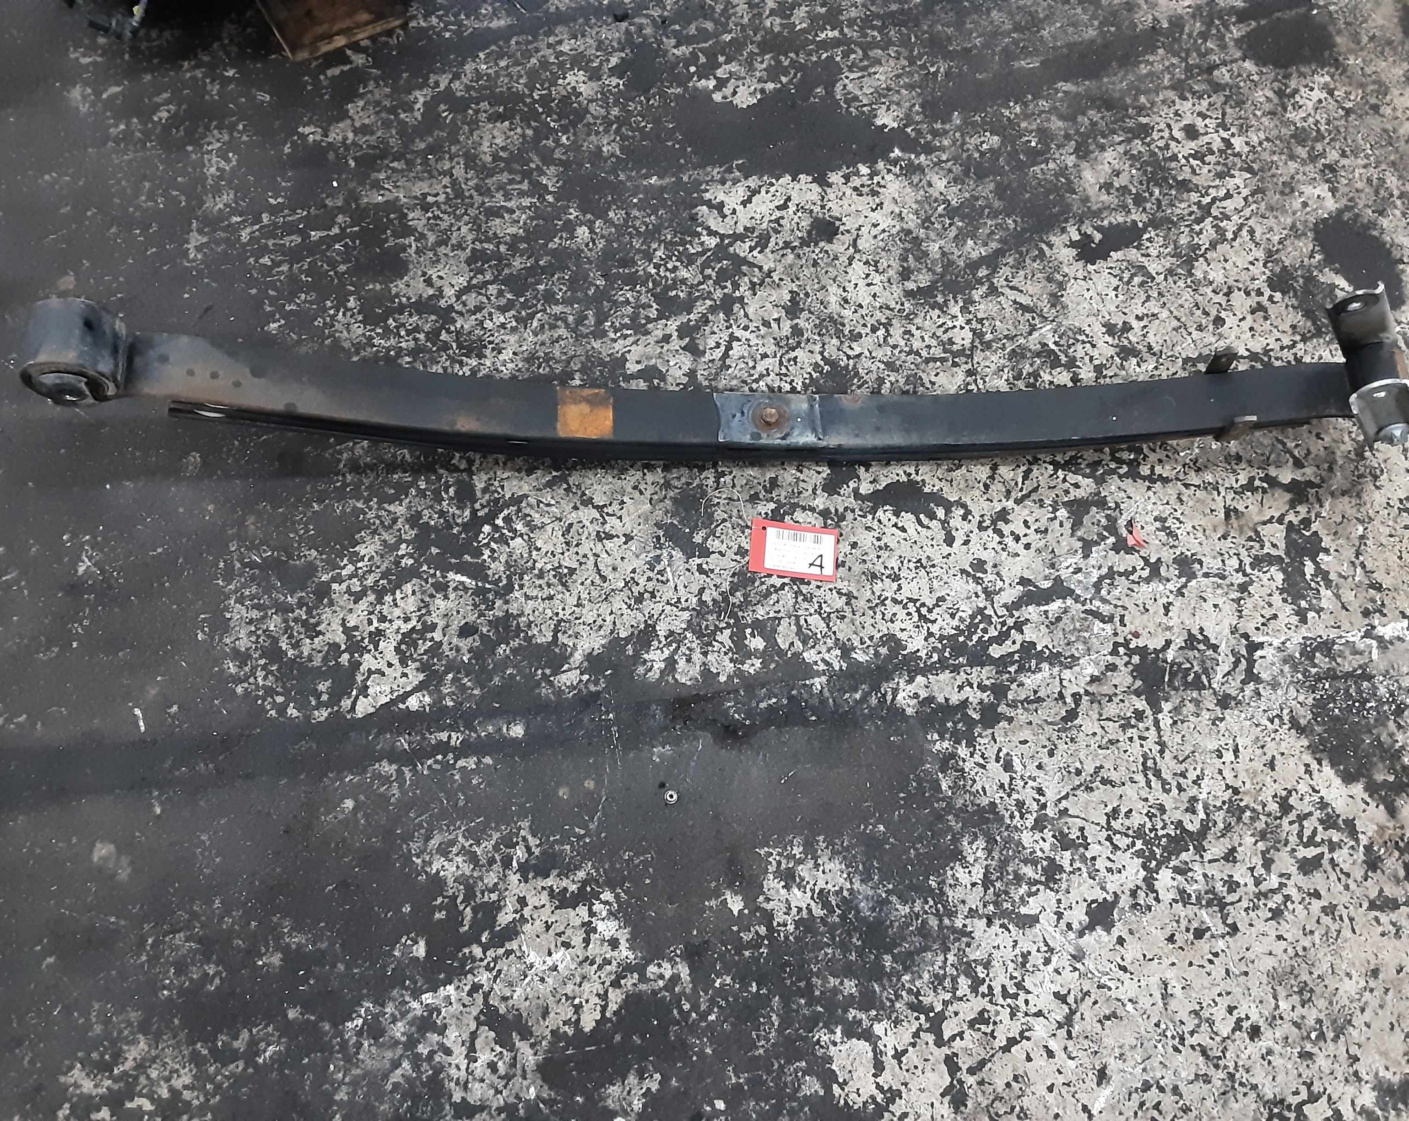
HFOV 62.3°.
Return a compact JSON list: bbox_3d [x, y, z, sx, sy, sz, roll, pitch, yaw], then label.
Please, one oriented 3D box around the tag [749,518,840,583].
[{"bbox_3d":[0.089,-0.010,1.151,0.086,0.002,0.057,8,67,-5],"label":"tag"}]

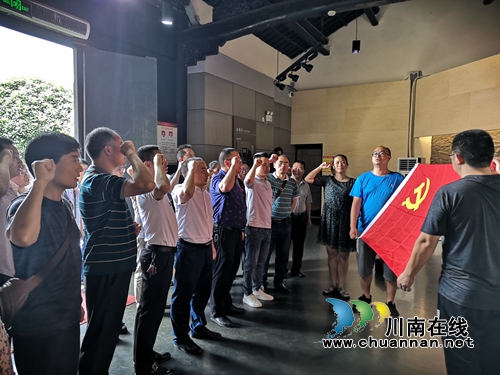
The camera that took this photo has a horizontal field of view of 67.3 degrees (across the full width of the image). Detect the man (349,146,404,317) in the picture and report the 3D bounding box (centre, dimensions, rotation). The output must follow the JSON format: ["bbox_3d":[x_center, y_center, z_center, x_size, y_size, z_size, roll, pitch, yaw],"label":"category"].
[{"bbox_3d":[1.392,0.443,4.066,0.600,1.758,0.420,1,2,20],"label":"man"}]

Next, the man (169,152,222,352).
[{"bbox_3d":[-0.469,0.550,3.230,0.400,1.612,0.530,1,3,25],"label":"man"}]

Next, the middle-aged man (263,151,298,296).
[{"bbox_3d":[0.387,0.444,4.732,0.500,1.703,0.370,-1,2,-13],"label":"middle-aged man"}]

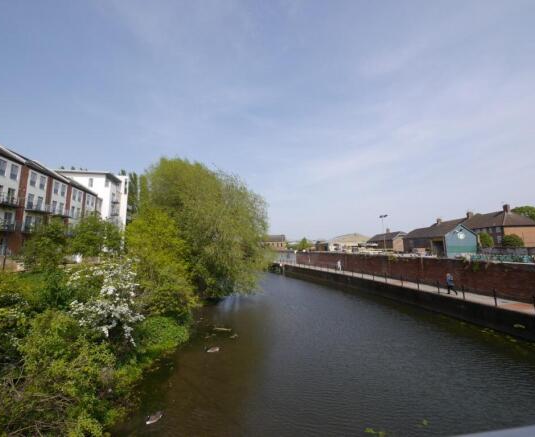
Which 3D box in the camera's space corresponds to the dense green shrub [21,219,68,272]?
[{"bbox_3d":[-17.503,2.101,18.500,3.100,4.300,3.100,7,-10,-43],"label":"dense green shrub"}]

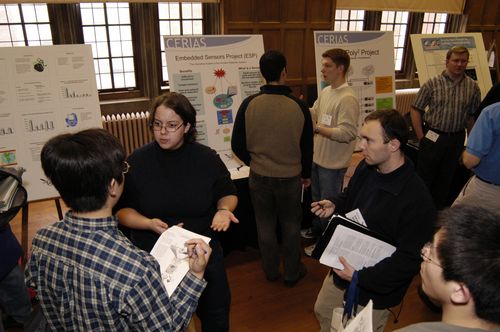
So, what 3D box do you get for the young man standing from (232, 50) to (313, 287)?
[{"bbox_3d":[0.168,0.087,2.715,0.530,1.760,0.370,6,22,14],"label":"young man standing"}]

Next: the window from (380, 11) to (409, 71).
[{"bbox_3d":[2.505,-2.211,6.600,0.610,1.040,0.100,-9,23,-21],"label":"window"}]

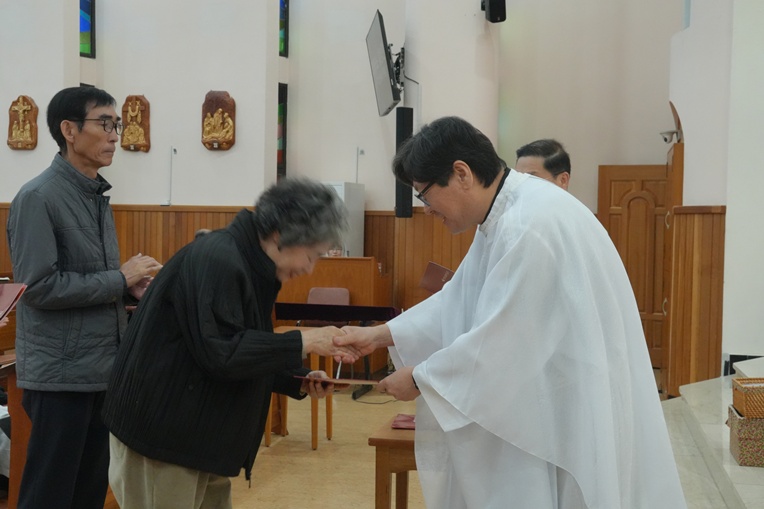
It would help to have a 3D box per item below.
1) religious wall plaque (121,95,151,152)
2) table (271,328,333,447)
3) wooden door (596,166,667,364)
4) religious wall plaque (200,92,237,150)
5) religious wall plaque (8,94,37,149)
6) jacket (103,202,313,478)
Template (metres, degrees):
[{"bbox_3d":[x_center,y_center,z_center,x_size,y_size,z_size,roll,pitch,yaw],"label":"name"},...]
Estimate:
[{"bbox_3d":[-2.643,-1.404,9.800,0.340,0.610,0.080,2,2,16],"label":"religious wall plaque"},{"bbox_3d":[-0.508,0.820,5.650,0.380,0.700,0.380,1,2,14],"label":"table"},{"bbox_3d":[2.517,0.123,8.970,0.800,2.010,0.060,2,2,16],"label":"wooden door"},{"bbox_3d":[-1.697,-1.392,9.500,0.360,0.620,0.080,2,2,16],"label":"religious wall plaque"},{"bbox_3d":[-3.935,-1.441,10.000,0.360,0.600,0.080,2,2,16],"label":"religious wall plaque"},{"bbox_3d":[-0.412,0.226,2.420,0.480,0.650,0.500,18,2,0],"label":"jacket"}]

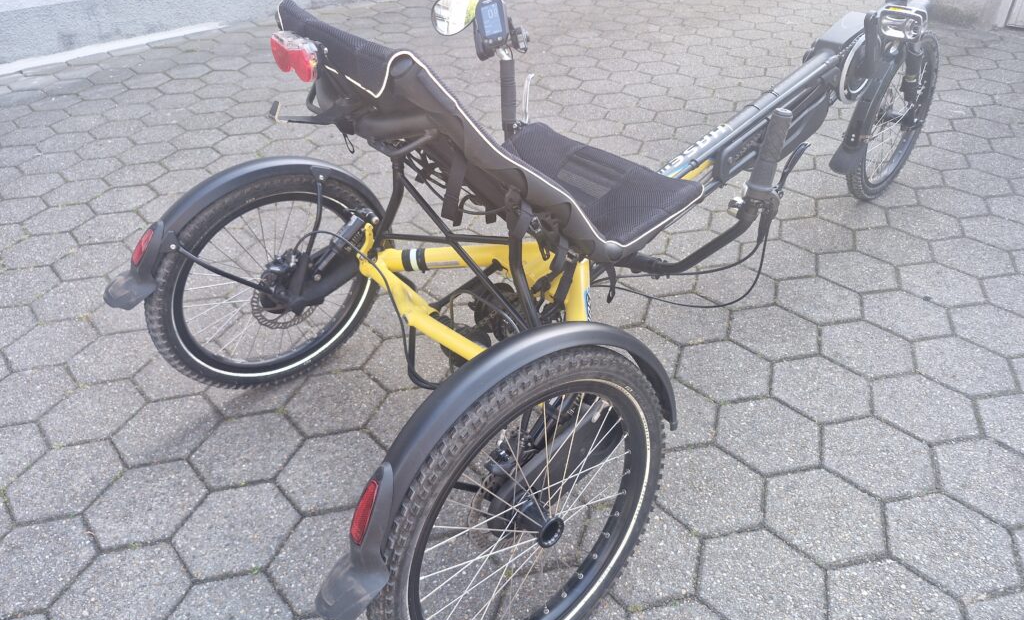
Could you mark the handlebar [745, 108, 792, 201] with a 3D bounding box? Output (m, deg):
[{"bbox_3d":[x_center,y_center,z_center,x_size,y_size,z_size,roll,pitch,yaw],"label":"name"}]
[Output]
[{"bbox_3d":[0.431,-0.260,1.145,0.040,0.159,0.040,-30,51,-29],"label":"handlebar"}]

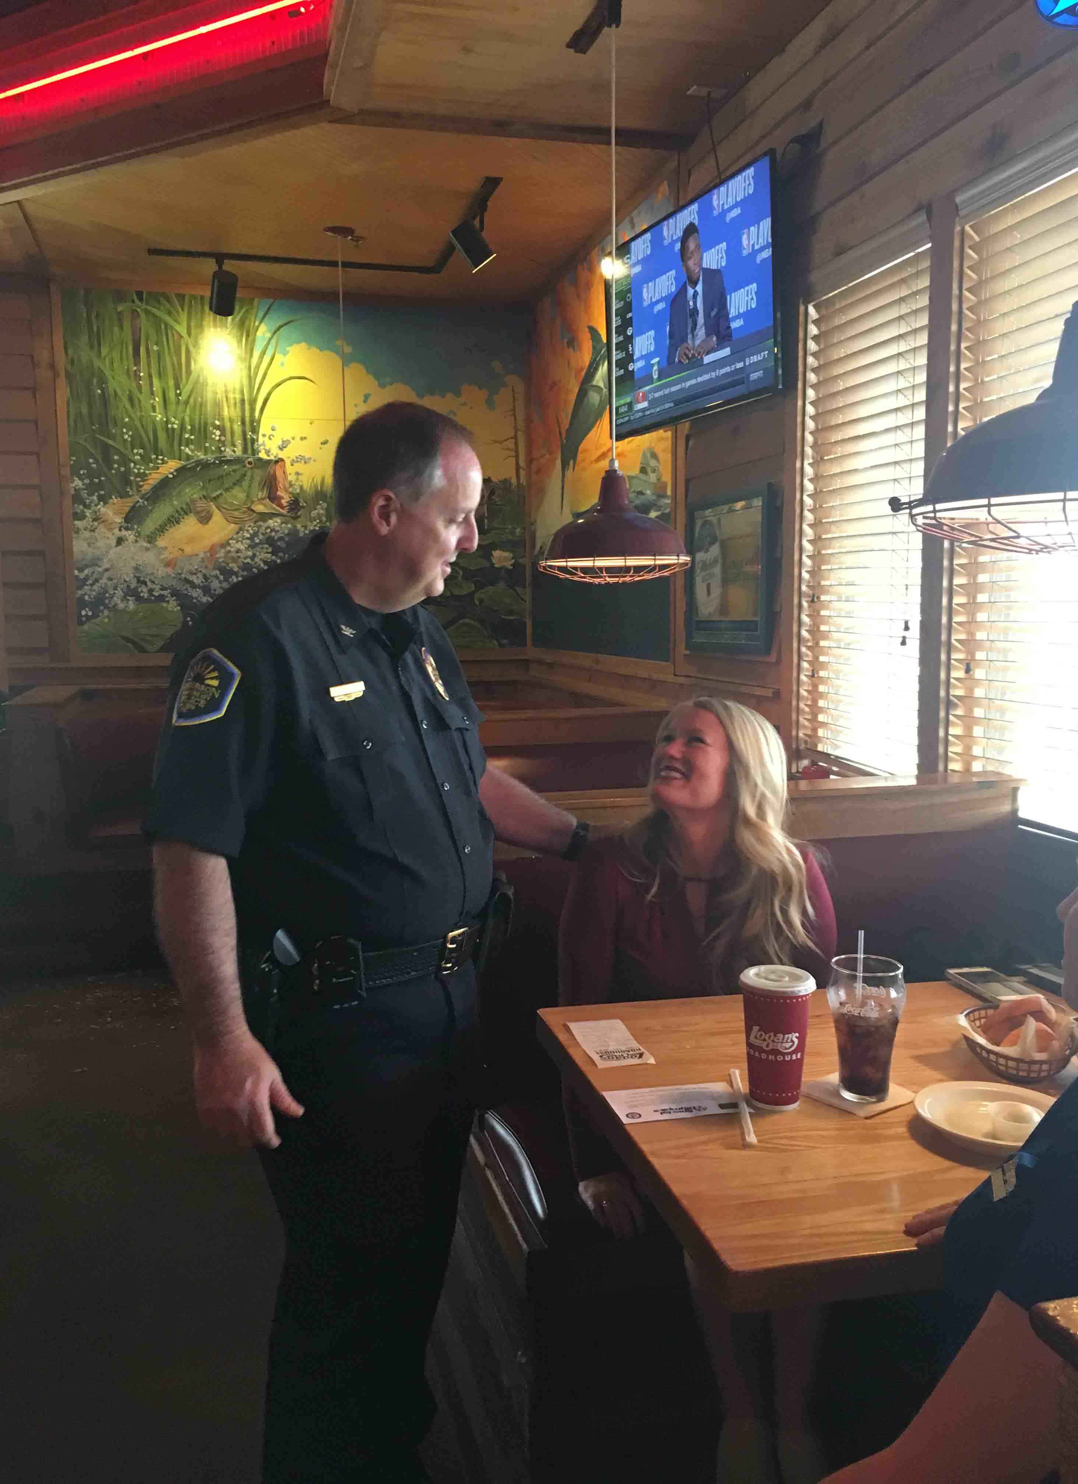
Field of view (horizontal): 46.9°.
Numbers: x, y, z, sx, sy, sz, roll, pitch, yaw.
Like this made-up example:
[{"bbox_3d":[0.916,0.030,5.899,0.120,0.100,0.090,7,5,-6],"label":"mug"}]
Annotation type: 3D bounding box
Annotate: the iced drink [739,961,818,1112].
[{"bbox_3d":[0.303,0.375,1.564,0.095,0.160,0.095,1,7,11],"label":"iced drink"}]

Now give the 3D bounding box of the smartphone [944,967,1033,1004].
[{"bbox_3d":[0.725,0.393,1.982,0.079,0.011,0.160,-1,7,-11],"label":"smartphone"}]

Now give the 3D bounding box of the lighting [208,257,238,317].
[{"bbox_3d":[-1.372,-1.977,5.400,0.115,0.250,0.170,-2,7,-14],"label":"lighting"}]

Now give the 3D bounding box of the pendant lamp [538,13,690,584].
[{"bbox_3d":[0.188,-1.074,3.047,0.380,1.332,0.380,0,7,3],"label":"pendant lamp"}]

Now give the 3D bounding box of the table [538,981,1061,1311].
[{"bbox_3d":[0.494,0.819,1.680,0.830,0.750,0.765,-2,7,-13],"label":"table"}]

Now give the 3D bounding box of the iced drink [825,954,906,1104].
[{"bbox_3d":[0.419,0.367,1.588,0.100,0.168,0.100,2,7,15],"label":"iced drink"}]

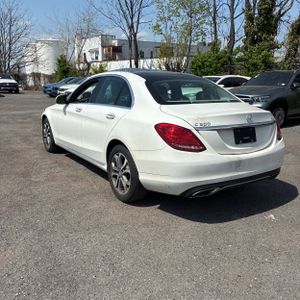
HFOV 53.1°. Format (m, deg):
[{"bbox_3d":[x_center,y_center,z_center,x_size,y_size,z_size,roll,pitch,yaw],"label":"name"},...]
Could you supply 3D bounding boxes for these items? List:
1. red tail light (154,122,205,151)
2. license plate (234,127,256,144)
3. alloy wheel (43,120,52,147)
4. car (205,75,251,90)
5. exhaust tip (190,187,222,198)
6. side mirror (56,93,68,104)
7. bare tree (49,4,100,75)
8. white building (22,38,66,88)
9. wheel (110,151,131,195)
[{"bbox_3d":[0.263,-0.112,2.667,0.330,0.245,0.380,-9,16,-33],"label":"red tail light"},{"bbox_3d":[0.932,-0.141,2.922,0.305,0.155,0.020,-9,16,-33],"label":"license plate"},{"bbox_3d":[-1.853,-0.305,5.657,0.160,0.460,0.460,-9,16,-33],"label":"alloy wheel"},{"bbox_3d":[3.146,-2.643,13.562,4.650,1.450,1.820,-9,16,-32],"label":"car"},{"bbox_3d":[0.497,0.369,2.705,0.300,0.075,0.120,-9,16,-33],"label":"exhaust tip"},{"bbox_3d":[-1.316,-0.770,4.526,0.220,0.160,0.130,-9,16,-33],"label":"side mirror"},{"bbox_3d":[-7.643,-10.539,31.392,5.000,8.774,4.800,0,14,0],"label":"bare tree"},{"bbox_3d":[-17.689,-14.714,50.957,7.200,7.613,7.000,-4,14,-17],"label":"white building"},{"bbox_3d":[-0.259,0.251,3.374,0.160,0.460,0.460,-9,16,-33],"label":"wheel"}]

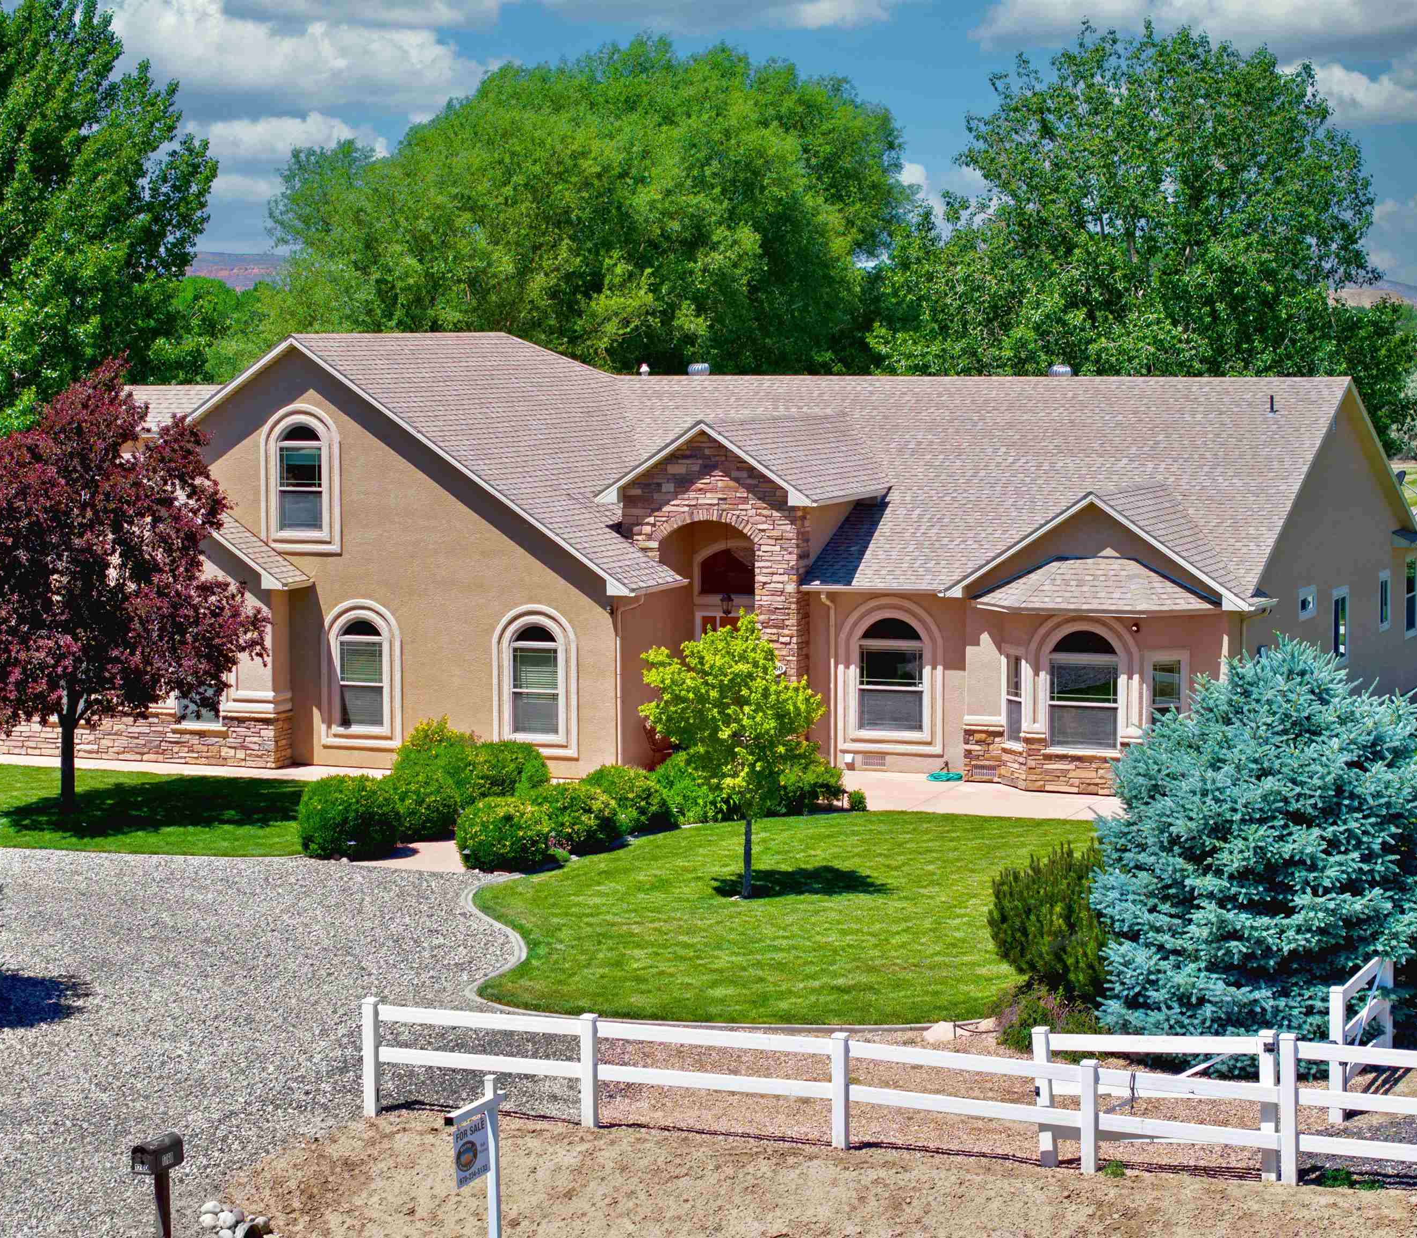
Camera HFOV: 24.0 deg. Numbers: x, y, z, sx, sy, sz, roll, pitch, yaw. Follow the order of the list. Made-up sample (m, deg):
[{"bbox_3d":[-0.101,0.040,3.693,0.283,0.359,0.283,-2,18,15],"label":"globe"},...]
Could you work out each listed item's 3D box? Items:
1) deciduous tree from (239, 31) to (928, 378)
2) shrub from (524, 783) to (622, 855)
[{"bbox_3d":[-3.542,-8.651,95.305,18.400,15.900,17.000,0,5,0],"label":"deciduous tree"},{"bbox_3d":[-1.971,2.869,48.583,1.450,0.960,1.450,0,5,0],"label":"shrub"}]

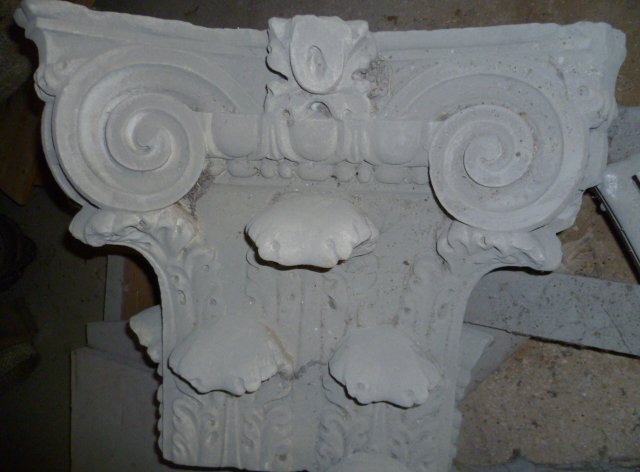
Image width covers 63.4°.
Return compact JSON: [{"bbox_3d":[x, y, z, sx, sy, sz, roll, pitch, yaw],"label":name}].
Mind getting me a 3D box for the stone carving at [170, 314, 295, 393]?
[{"bbox_3d":[-0.114,0.154,0.685,0.155,0.080,0.079,3,98,0],"label":"stone carving"}]

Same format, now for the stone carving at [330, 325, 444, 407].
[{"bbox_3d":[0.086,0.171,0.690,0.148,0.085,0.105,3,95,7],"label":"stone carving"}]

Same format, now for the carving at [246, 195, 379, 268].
[{"bbox_3d":[-0.009,-0.008,0.650,0.158,0.085,0.081,3,98,0],"label":"carving"}]

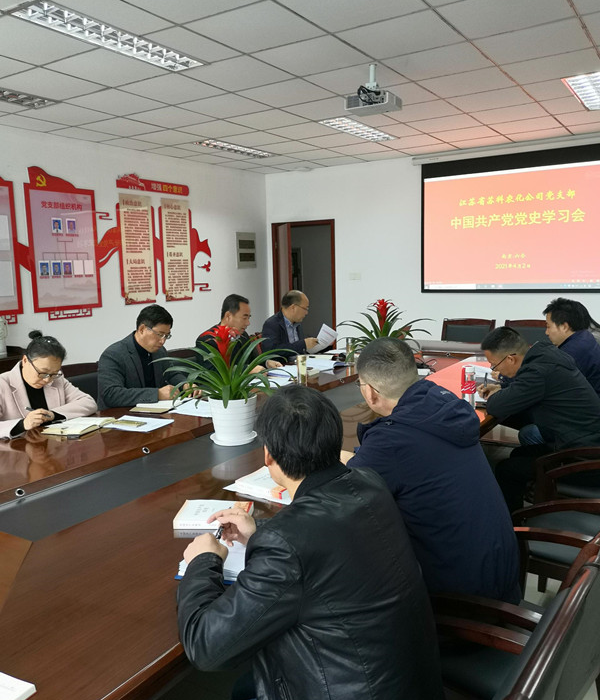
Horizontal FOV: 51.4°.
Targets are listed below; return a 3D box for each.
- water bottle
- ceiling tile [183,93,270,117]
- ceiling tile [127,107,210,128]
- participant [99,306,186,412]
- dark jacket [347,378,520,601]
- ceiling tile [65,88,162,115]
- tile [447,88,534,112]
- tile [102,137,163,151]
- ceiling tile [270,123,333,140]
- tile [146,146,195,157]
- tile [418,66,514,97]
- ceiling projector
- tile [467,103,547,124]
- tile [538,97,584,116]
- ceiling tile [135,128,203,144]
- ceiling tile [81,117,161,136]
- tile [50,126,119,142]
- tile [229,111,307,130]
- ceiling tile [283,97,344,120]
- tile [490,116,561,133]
[{"bbox_3d":[0.832,0.189,3.068,0.070,0.218,0.070,3,9,32],"label":"water bottle"},{"bbox_3d":[-0.603,-1.982,5.067,0.600,0.020,0.600,3,9,32],"label":"ceiling tile"},{"bbox_3d":[-1.109,-2.020,5.392,0.600,0.020,0.600,4,9,32],"label":"ceiling tile"},{"bbox_3d":[-0.894,0.375,3.840,0.720,1.320,0.540,3,9,32],"label":"participant"},{"bbox_3d":[0.379,0.428,1.993,0.610,0.680,0.530,4,10,38],"label":"dark jacket"},{"bbox_3d":[-1.432,-1.943,4.892,0.600,0.020,0.600,4,9,32],"label":"ceiling tile"},{"bbox_3d":[1.559,-2.050,5.105,0.600,0.020,0.600,4,9,32],"label":"tile"},{"bbox_3d":[-1.712,-2.154,6.481,0.396,0.020,0.600,4,9,32],"label":"tile"},{"bbox_3d":[0.046,-2.135,6.059,0.595,0.020,0.595,3,9,32],"label":"ceiling tile"},{"bbox_3d":[-1.389,-2.231,6.981,0.396,0.020,0.600,4,9,32],"label":"tile"},{"bbox_3d":[1.237,-1.975,4.622,0.595,0.020,0.595,3,9,32],"label":"tile"},{"bbox_3d":[0.482,-1.739,4.127,0.310,0.285,0.255,3,9,30],"label":"ceiling projector"},{"bbox_3d":[1.881,-2.127,5.605,0.600,0.020,0.600,4,9,32],"label":"tile"},{"bbox_3d":[2.264,-2.098,5.351,0.295,0.020,0.595,3,9,32],"label":"tile"},{"bbox_3d":[-1.300,-2.122,6.220,0.600,0.020,0.600,3,9,32],"label":"ceiling tile"},{"bbox_3d":[-1.611,-2.041,5.704,0.595,0.020,0.595,3,9,32],"label":"ceiling tile"},{"bbox_3d":[-2.040,-2.064,5.981,0.391,0.020,0.595,3,9,32],"label":"tile"},{"bbox_3d":[-0.285,-2.060,5.580,0.595,0.020,0.595,3,9,32],"label":"tile"},{"bbox_3d":[0.228,-2.027,5.237,0.595,0.020,0.595,3,9,32],"label":"ceiling tile"},{"bbox_3d":[2.197,-2.205,6.127,0.595,0.020,0.595,3,9,32],"label":"tile"}]

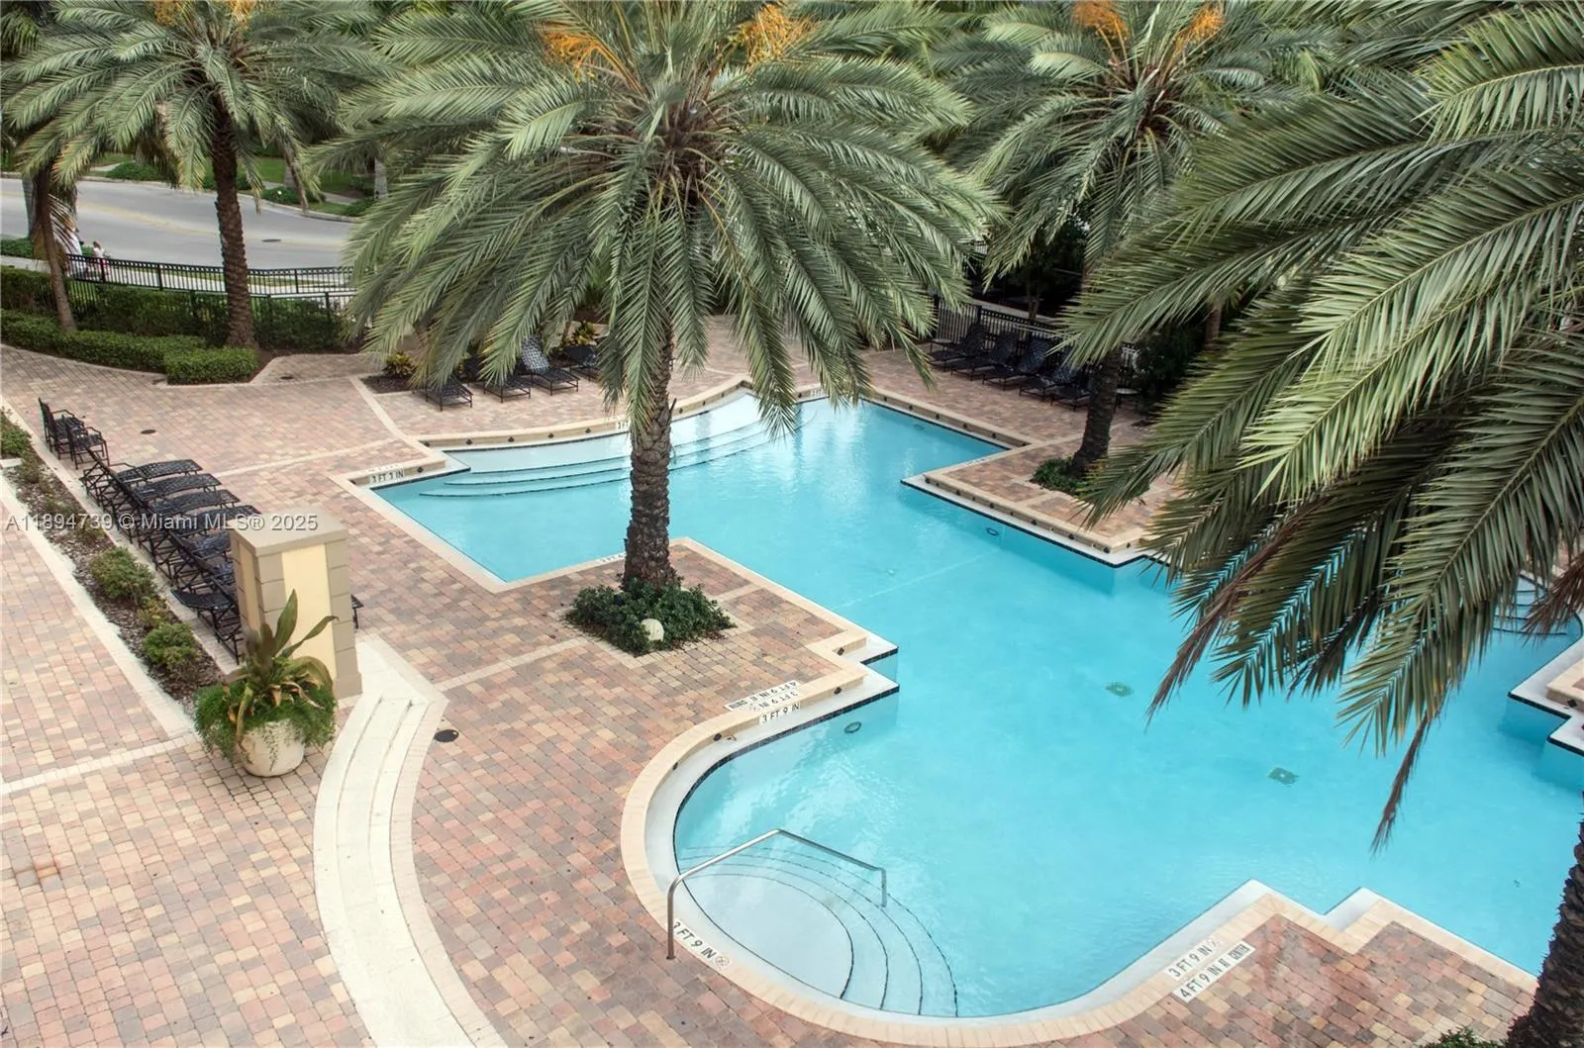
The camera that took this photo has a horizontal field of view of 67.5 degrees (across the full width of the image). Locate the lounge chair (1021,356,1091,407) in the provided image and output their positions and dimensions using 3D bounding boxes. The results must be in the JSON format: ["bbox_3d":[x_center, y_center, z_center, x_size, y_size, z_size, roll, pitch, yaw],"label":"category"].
[{"bbox_3d":[6.286,-3.579,28.412,1.760,0.980,0.700,-15,28,-39],"label":"lounge chair"}]

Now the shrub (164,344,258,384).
[{"bbox_3d":[-13.003,-3.572,26.385,1.720,0.570,1.050,-9,24,-29],"label":"shrub"}]

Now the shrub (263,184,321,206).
[{"bbox_3d":[-24.502,-16.215,57.960,2.700,0.840,2.200,-6,23,-21],"label":"shrub"}]

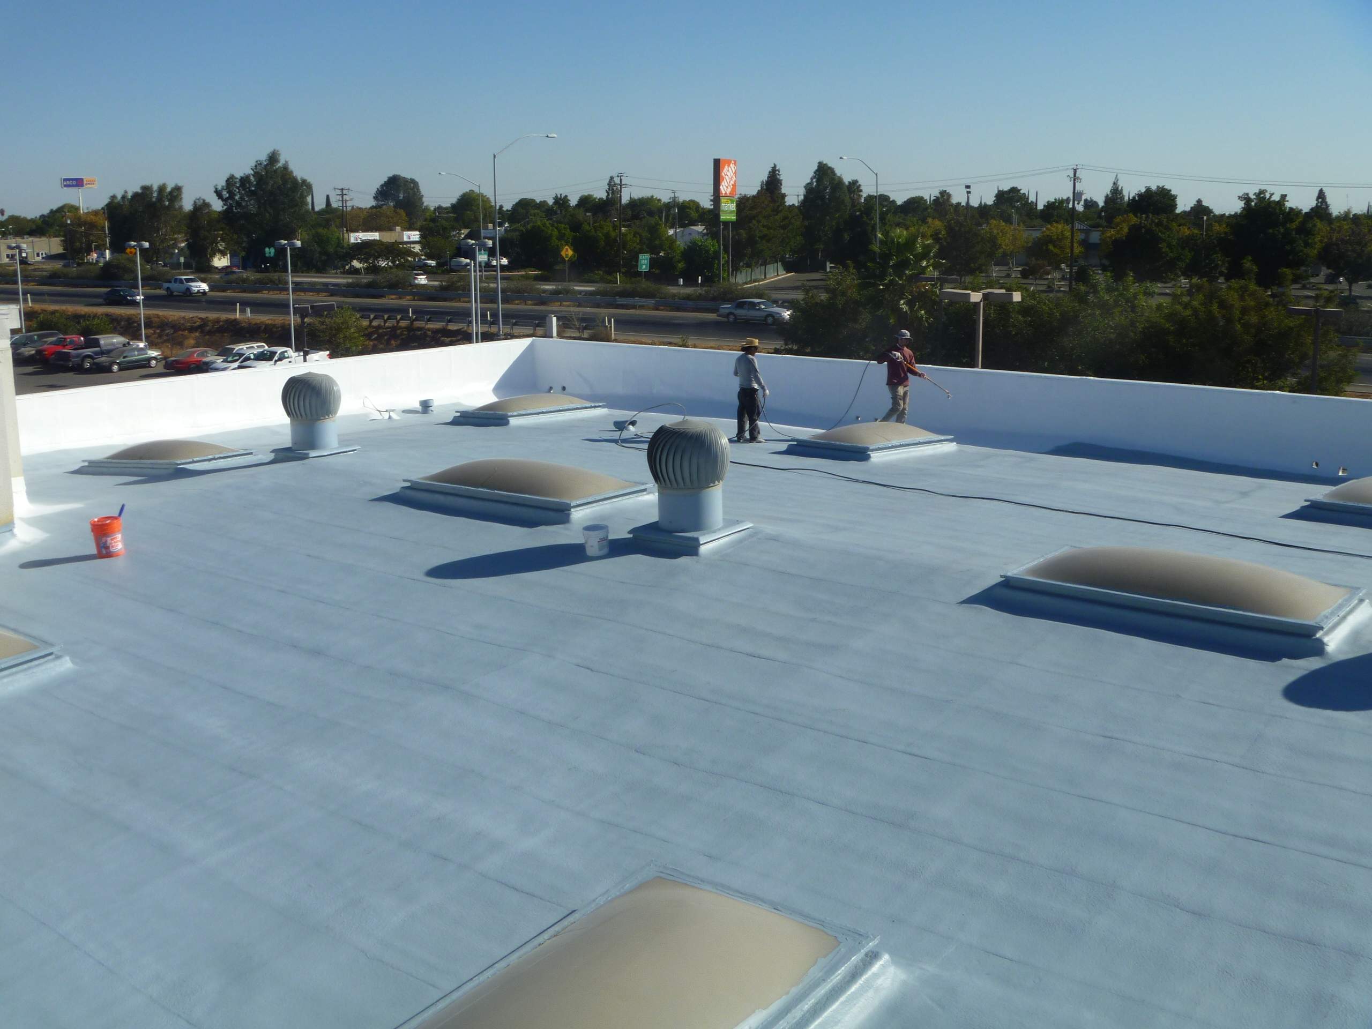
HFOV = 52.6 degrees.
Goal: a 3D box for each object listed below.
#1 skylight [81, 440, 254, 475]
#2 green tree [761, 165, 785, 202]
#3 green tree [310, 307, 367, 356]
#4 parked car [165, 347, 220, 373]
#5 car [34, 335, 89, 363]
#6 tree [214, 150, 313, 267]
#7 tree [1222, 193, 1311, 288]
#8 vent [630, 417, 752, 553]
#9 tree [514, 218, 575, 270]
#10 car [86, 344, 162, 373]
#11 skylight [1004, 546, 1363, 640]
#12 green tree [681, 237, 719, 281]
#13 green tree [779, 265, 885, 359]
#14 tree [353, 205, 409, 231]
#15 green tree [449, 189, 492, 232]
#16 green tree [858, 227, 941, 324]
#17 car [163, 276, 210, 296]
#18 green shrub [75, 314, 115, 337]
[{"bbox_3d":[-7.536,-0.893,20.193,2.450,0.430,1.310,3,12,37],"label":"skylight"},{"bbox_3d":[14.413,-49.378,231.772,5.500,18.000,5.500,0,11,0],"label":"green tree"},{"bbox_3d":[-23.023,-12.066,92.368,3.654,3.458,3.654,-3,13,-14],"label":"green tree"},{"bbox_3d":[-31.558,-10.200,90.302,1.780,1.380,4.700,6,14,28],"label":"parked car"},{"bbox_3d":[-40.395,-10.828,91.000,1.770,1.650,4.700,5,12,22],"label":"car"},{"bbox_3d":[-64.249,-47.100,213.892,14.572,17.762,14.572,-4,13,-17],"label":"tree"},{"bbox_3d":[61.709,-29.302,146.945,8.500,10.000,8.200,5,13,22],"label":"tree"},{"bbox_3d":[0.048,-0.320,13.304,0.870,1.180,0.870,9,15,37],"label":"vent"},{"bbox_3d":[-16.827,-31.986,164.356,6.900,6.100,6.400,-1,12,-6],"label":"tree"},{"bbox_3d":[-36.579,-10.249,90.530,1.770,1.430,4.680,6,14,28],"label":"car"},{"bbox_3d":[4.099,0.506,11.517,2.570,0.320,1.330,9,15,38],"label":"skylight"},{"bbox_3d":[1.486,-26.329,142.504,3.900,4.700,3.900,0,12,1],"label":"green tree"},{"bbox_3d":[5.975,-6.705,57.719,4.900,7.300,4.900,0,11,0],"label":"green tree"},{"bbox_3d":[-63.721,-58.907,291.203,11.818,11.290,11.818,-3,13,-12],"label":"tree"},{"bbox_3d":[-47.449,-64.221,306.592,9.314,14.951,9.314,-2,12,-9],"label":"green tree"},{"bbox_3d":[8.950,-7.719,58.866,3.800,8.800,3.800,0,11,0],"label":"green tree"},{"bbox_3d":[-47.838,-21.889,133.000,5.250,1.800,1.850,9,15,39],"label":"car"},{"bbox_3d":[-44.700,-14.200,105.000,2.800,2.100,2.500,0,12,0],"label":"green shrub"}]

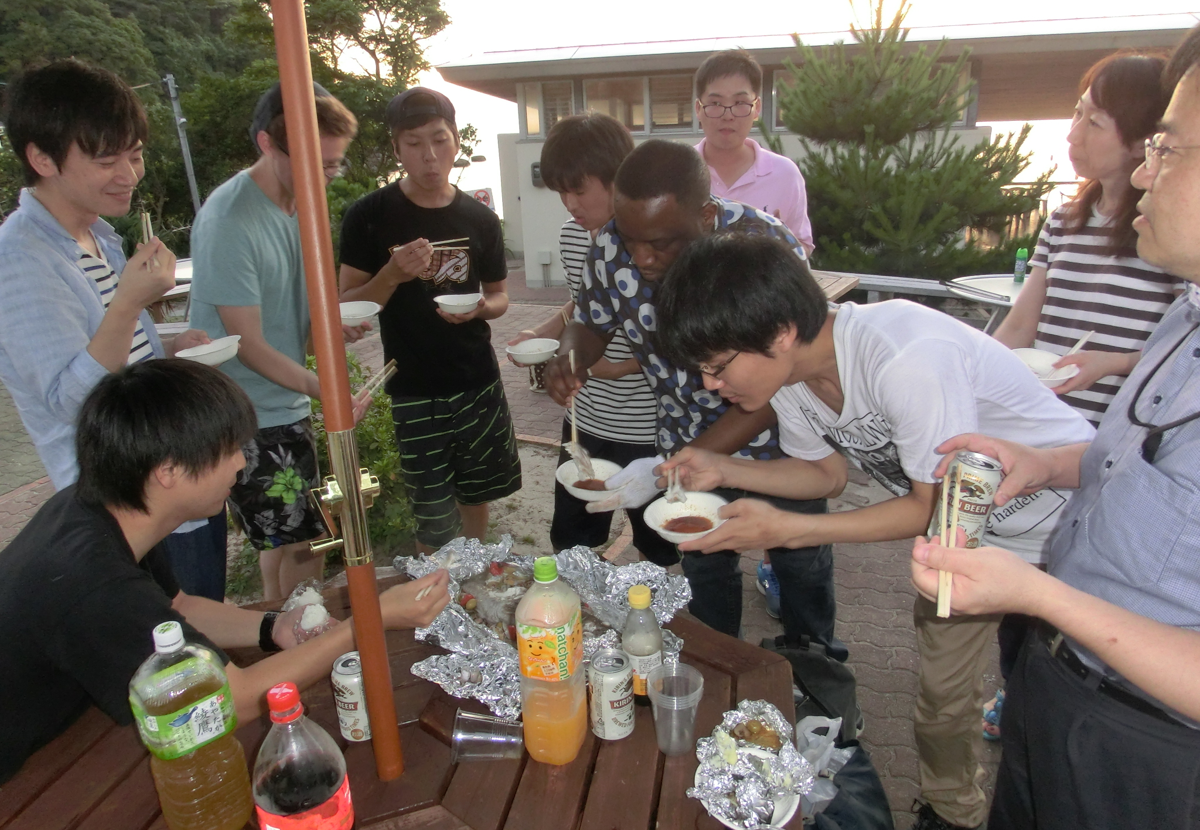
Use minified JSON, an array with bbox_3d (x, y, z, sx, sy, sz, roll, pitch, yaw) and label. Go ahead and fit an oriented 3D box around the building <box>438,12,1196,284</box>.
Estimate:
[{"bbox_3d":[3.916,-3.192,9.640,10.000,2.650,5.500,3,19,13],"label":"building"}]

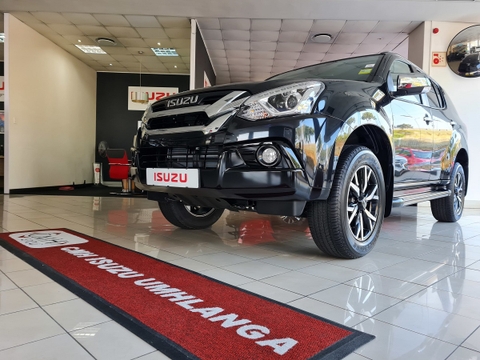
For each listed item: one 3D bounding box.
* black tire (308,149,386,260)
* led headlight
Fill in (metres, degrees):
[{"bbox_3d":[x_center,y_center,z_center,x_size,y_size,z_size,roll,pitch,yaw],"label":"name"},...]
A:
[{"bbox_3d":[0.735,0.145,2.436,0.270,0.760,0.765,3,1,41],"label":"black tire"},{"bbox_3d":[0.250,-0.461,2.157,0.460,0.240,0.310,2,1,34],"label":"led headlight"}]

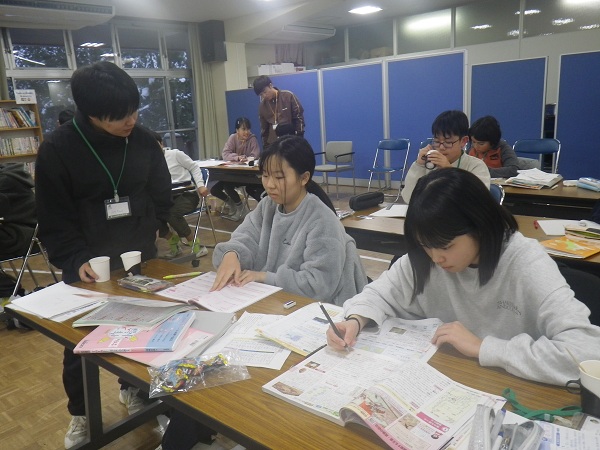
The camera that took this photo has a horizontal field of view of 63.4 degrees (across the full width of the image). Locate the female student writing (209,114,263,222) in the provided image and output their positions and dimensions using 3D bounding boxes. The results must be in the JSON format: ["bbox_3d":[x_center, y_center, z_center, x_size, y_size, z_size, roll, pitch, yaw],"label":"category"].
[{"bbox_3d":[-0.704,-0.667,5.809,0.530,1.200,0.720,3,15,27],"label":"female student writing"}]

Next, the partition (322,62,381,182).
[{"bbox_3d":[0.749,-1.465,7.348,1.200,1.780,0.060,10,19,43],"label":"partition"}]

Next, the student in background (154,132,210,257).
[{"bbox_3d":[-1.119,-0.321,4.496,0.520,1.160,0.680,10,19,43],"label":"student in background"}]

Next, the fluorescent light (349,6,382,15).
[{"bbox_3d":[1.163,-3.775,8.553,0.470,0.080,0.470,10,19,43],"label":"fluorescent light"}]

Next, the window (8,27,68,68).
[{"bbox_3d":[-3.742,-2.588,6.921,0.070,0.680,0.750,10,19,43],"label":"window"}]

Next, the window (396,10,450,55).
[{"bbox_3d":[1.920,-2.997,7.595,0.996,0.533,0.060,10,19,44],"label":"window"}]

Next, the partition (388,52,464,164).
[{"bbox_3d":[1.663,-1.310,6.545,1.200,1.800,0.060,10,19,44],"label":"partition"}]

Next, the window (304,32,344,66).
[{"bbox_3d":[0.447,-3.258,9.033,1.005,0.546,0.060,10,19,44],"label":"window"}]

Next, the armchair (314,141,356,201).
[{"bbox_3d":[0.456,-0.790,6.910,0.540,0.770,0.530,8,18,40],"label":"armchair"}]

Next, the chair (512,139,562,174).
[{"bbox_3d":[2.488,-0.525,5.310,0.470,0.765,0.480,10,19,44],"label":"chair"}]

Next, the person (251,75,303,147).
[{"bbox_3d":[-0.212,-0.871,5.520,0.500,1.630,0.430,5,16,32],"label":"person"}]

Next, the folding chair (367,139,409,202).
[{"bbox_3d":[1.190,-0.714,6.427,0.450,0.760,0.480,5,16,31],"label":"folding chair"}]

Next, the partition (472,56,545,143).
[{"bbox_3d":[2.449,-1.094,5.805,0.882,1.634,0.060,10,19,44],"label":"partition"}]

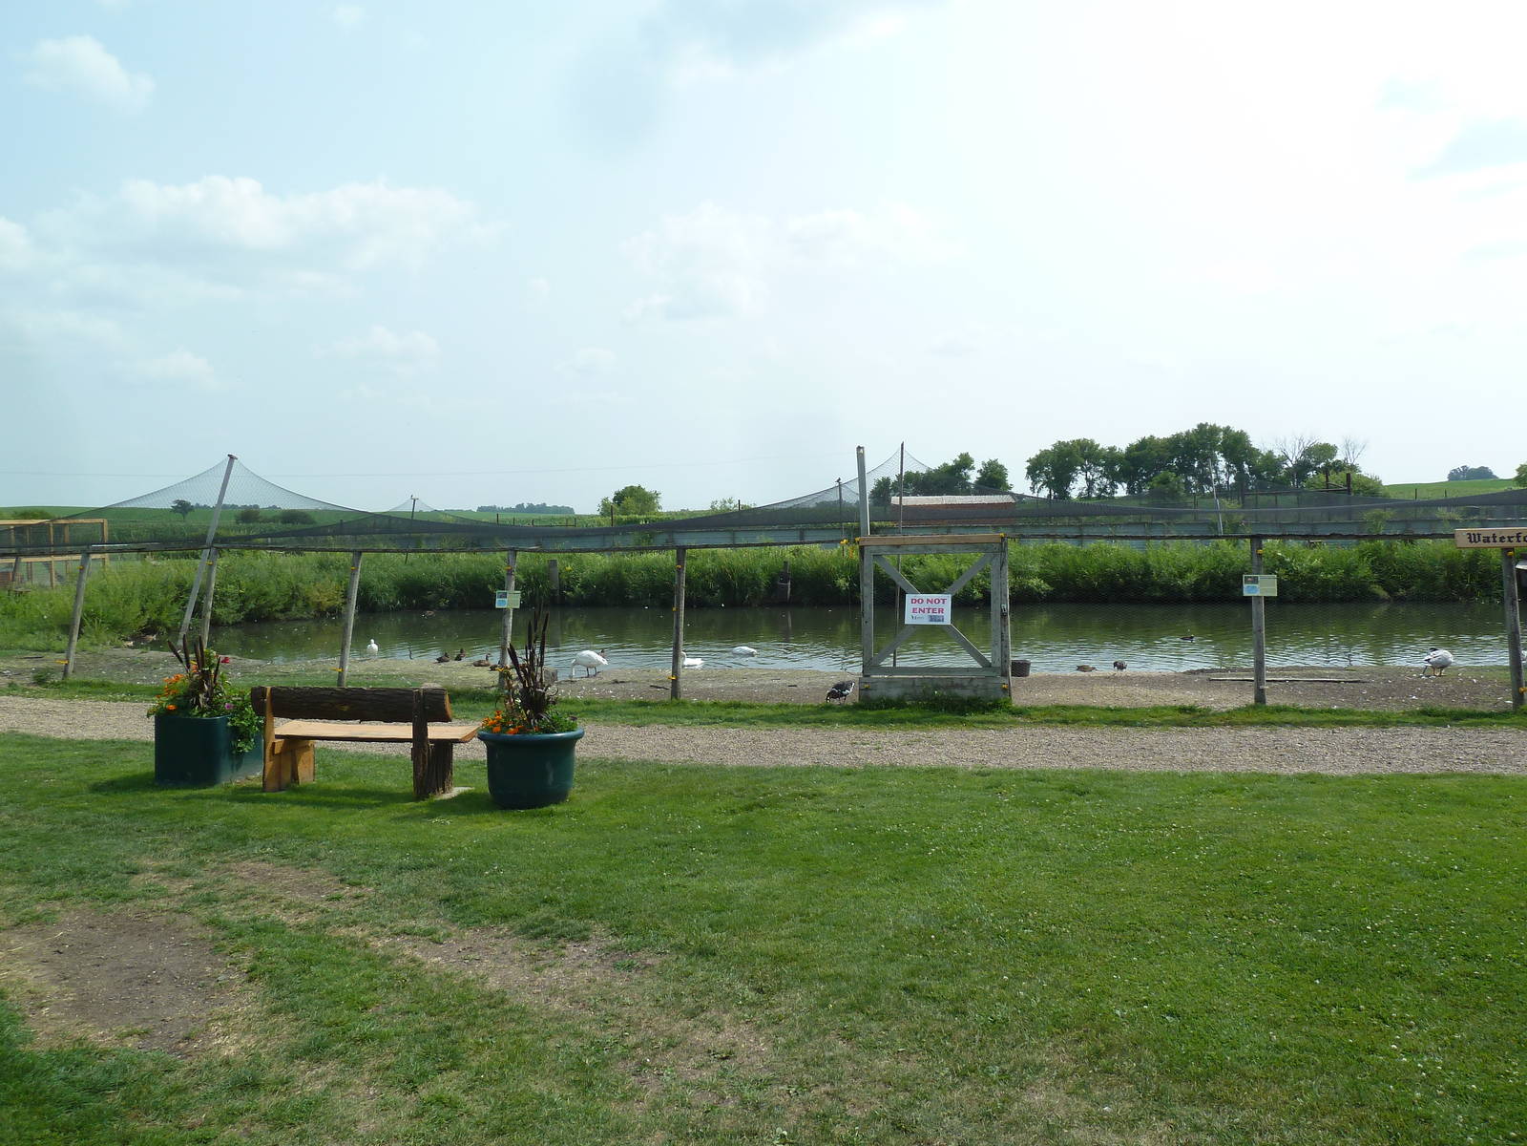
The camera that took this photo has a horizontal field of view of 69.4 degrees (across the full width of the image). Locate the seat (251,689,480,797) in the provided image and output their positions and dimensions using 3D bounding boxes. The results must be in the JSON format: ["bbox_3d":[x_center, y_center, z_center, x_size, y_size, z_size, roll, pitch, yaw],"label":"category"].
[{"bbox_3d":[-3.040,1.250,8.410,1.640,0.810,0.600,0,0,12],"label":"seat"}]

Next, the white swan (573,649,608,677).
[{"bbox_3d":[-3.137,1.644,20.000,0.630,0.500,0.330,-1,0,6],"label":"white swan"}]

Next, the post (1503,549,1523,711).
[{"bbox_3d":[8.805,0.623,12.950,0.137,2.020,0.137,-1,-2,0],"label":"post"}]

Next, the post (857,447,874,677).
[{"bbox_3d":[1.323,-0.008,14.300,0.120,3.200,0.120,-2,-1,12],"label":"post"}]

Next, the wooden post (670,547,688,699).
[{"bbox_3d":[-1.137,0.680,14.800,0.130,2.050,0.130,1,-2,0],"label":"wooden post"}]

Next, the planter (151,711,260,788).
[{"bbox_3d":[-4.480,1.405,9.040,0.580,0.520,0.620,0,0,12],"label":"planter"}]

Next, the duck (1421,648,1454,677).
[{"bbox_3d":[11.205,1.495,18.300,0.500,0.475,0.330,-1,0,-17],"label":"duck"}]

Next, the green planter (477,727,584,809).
[{"bbox_3d":[-1.700,1.400,8.050,0.770,0.510,0.770,-1,0,0],"label":"green planter"}]

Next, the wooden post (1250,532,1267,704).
[{"bbox_3d":[6.106,0.588,13.600,0.137,2.100,0.137,-1,-2,0],"label":"wooden post"}]

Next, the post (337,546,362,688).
[{"bbox_3d":[-6.132,0.690,16.350,0.130,2.070,0.130,5,-4,0],"label":"post"}]

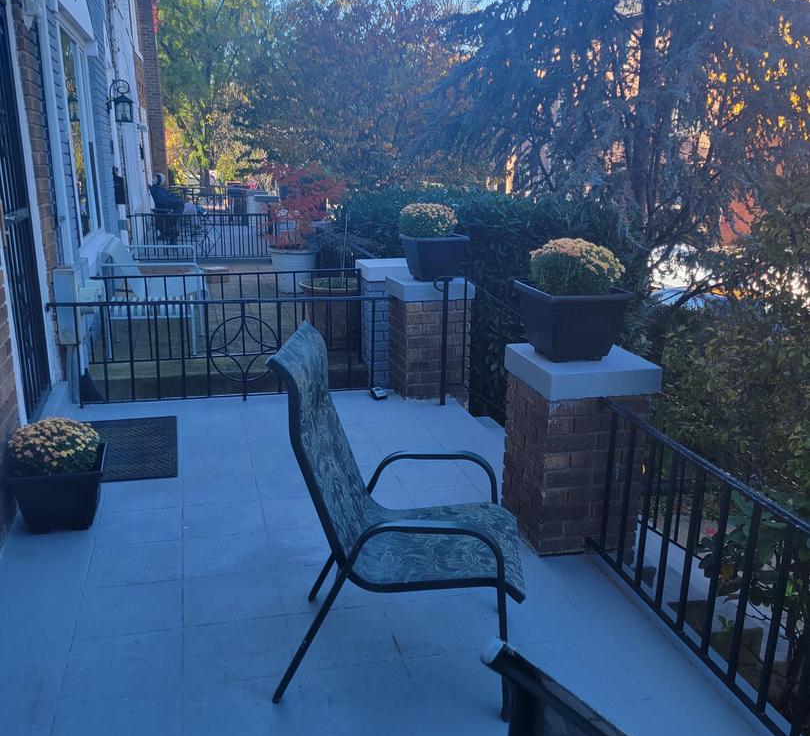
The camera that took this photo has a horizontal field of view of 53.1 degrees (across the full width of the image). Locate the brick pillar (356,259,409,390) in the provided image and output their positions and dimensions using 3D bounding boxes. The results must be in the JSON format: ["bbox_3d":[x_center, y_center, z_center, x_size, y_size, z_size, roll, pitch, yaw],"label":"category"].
[{"bbox_3d":[-0.090,-0.338,5.730,0.426,0.797,0.419,-4,16,-14],"label":"brick pillar"}]

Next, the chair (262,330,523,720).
[{"bbox_3d":[0.004,0.396,2.323,0.680,0.959,0.555,2,16,5],"label":"chair"}]

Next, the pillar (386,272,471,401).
[{"bbox_3d":[0.152,-0.218,5.096,0.431,0.698,0.441,-4,16,-14],"label":"pillar"}]

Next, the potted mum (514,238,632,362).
[{"bbox_3d":[0.629,-0.255,3.061,0.326,0.420,0.326,-4,16,-14],"label":"potted mum"}]

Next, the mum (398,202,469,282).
[{"bbox_3d":[0.175,-0.764,4.928,0.337,0.445,0.337,-4,16,-14],"label":"mum"}]

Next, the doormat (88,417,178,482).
[{"bbox_3d":[-1.445,0.394,4.054,0.595,0.012,0.882,-4,16,-14],"label":"doormat"}]

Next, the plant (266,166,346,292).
[{"bbox_3d":[-1.032,-1.483,8.453,0.808,1.345,0.808,-4,16,-14],"label":"plant"}]

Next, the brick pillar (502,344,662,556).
[{"bbox_3d":[0.655,0.301,3.181,0.423,0.714,0.434,-4,16,-14],"label":"brick pillar"}]

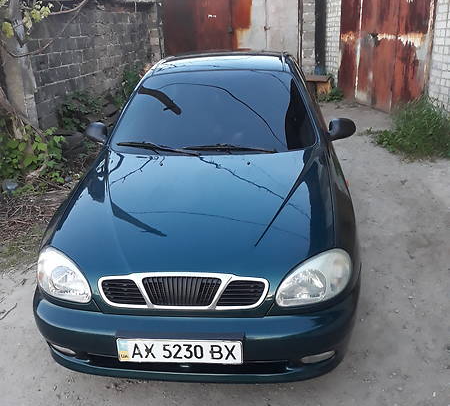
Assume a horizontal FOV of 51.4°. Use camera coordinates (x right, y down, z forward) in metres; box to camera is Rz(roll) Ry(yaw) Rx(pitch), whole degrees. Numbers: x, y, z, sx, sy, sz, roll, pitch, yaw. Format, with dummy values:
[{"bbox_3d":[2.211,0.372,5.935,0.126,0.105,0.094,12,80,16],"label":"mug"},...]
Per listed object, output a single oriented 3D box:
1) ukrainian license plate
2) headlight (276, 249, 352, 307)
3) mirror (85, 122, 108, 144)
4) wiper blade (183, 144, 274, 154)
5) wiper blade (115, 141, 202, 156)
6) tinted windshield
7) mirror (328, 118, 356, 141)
[{"bbox_3d":[-0.184,0.609,1.920,0.520,0.112,0.015,0,20,6],"label":"ukrainian license plate"},{"bbox_3d":[0.393,0.314,2.013,0.390,0.185,0.240,-4,21,-5],"label":"headlight"},{"bbox_3d":[-0.889,-0.479,3.242,0.190,0.140,0.120,0,21,6],"label":"mirror"},{"bbox_3d":[0.022,-0.327,2.865,0.572,0.045,0.060,3,21,8],"label":"wiper blade"},{"bbox_3d":[-0.430,-0.342,2.932,0.558,0.045,0.060,9,22,15],"label":"wiper blade"},{"bbox_3d":[-0.061,-0.619,3.156,1.329,0.150,0.872,0,55,6],"label":"tinted windshield"},{"bbox_3d":[0.773,-0.486,3.071,0.190,0.140,0.120,0,21,6],"label":"mirror"}]

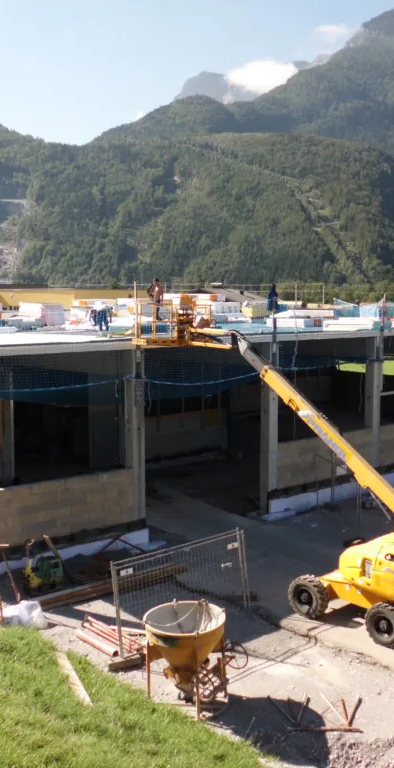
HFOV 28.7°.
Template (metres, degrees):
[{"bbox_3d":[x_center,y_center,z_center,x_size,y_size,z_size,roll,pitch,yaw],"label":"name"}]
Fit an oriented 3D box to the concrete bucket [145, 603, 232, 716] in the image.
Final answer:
[{"bbox_3d":[-0.178,4.942,13.911,1.480,1.580,1.480,0,7,0],"label":"concrete bucket"}]

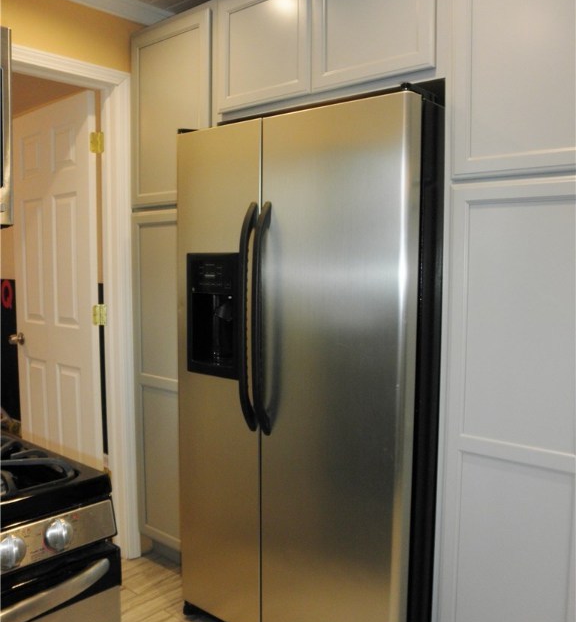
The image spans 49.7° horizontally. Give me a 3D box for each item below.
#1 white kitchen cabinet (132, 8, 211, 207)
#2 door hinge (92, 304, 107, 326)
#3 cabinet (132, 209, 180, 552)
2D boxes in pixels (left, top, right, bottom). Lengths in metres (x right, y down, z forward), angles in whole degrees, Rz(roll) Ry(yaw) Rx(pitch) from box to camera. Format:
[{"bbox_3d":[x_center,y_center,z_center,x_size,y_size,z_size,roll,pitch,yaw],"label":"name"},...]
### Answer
[{"bbox_3d":[-0.290,-0.804,2.696,0.513,0.726,0.580,5,7,40],"label":"white kitchen cabinet"},{"bbox_3d":[-0.811,0.016,2.682,0.062,0.090,0.030,0,5,-4],"label":"door hinge"},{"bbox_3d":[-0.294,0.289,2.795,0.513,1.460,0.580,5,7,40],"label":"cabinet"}]

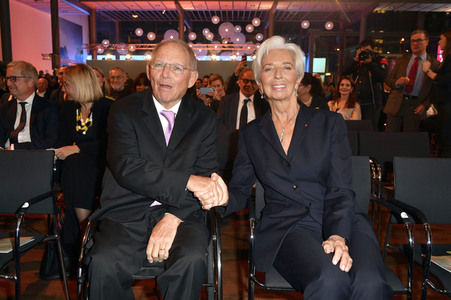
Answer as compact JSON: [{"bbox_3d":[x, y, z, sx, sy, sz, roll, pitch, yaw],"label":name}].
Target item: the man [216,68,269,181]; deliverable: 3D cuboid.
[{"bbox_3d":[0.180,-0.013,2.989,0.550,1.360,0.700,0,10,0],"label":"man"}]

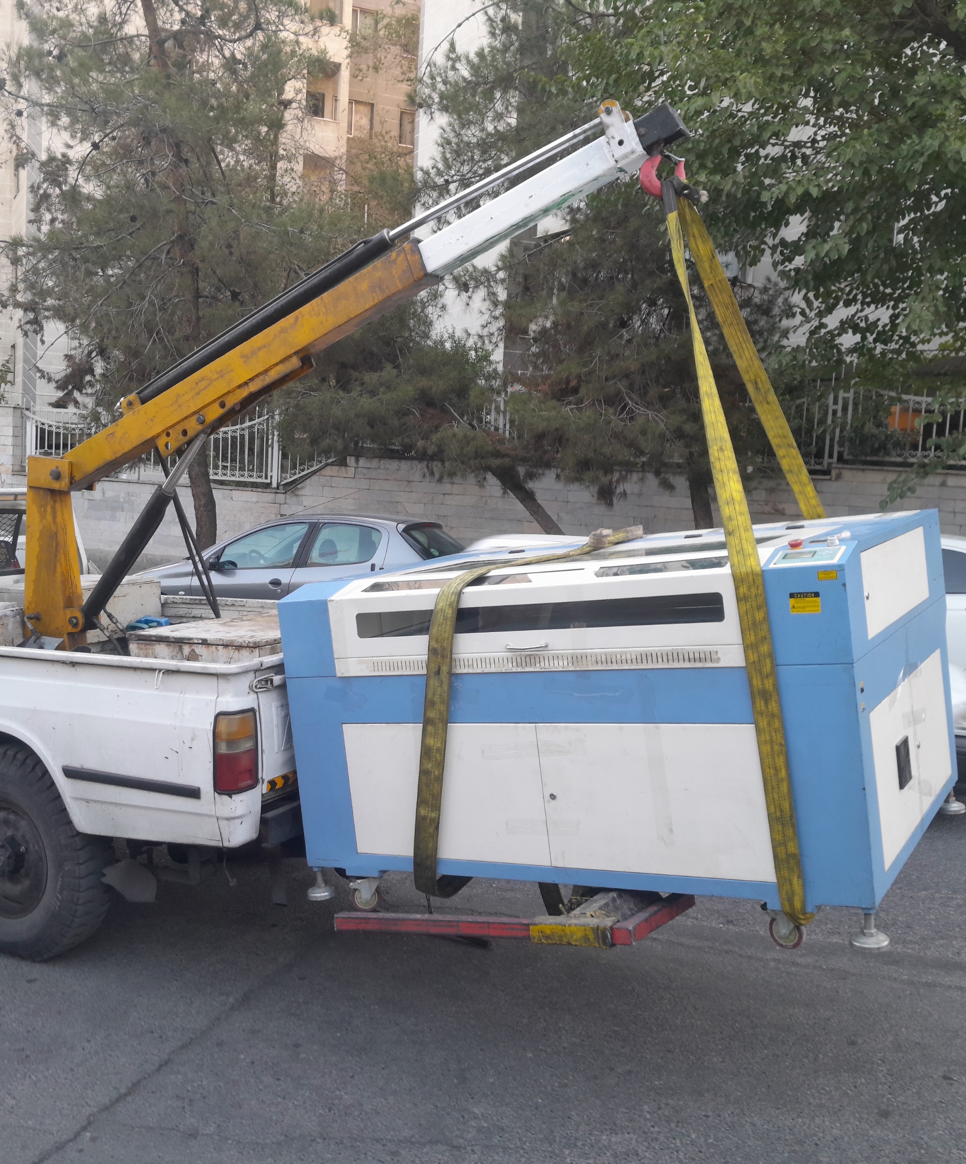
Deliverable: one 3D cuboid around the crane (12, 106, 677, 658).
[{"bbox_3d":[-0.716,-0.571,4.659,3.208,2.142,0.380,4,6,33],"label":"crane"}]

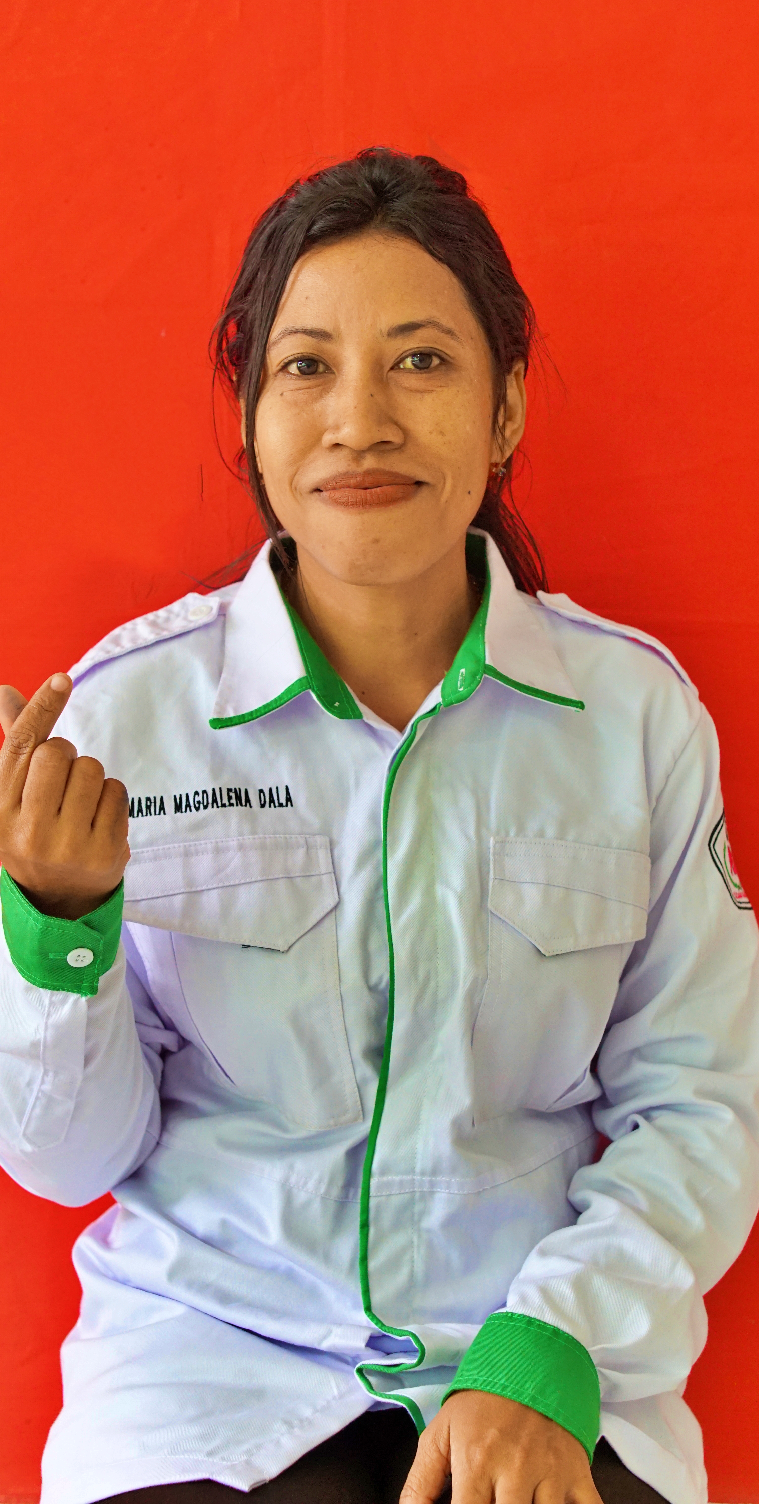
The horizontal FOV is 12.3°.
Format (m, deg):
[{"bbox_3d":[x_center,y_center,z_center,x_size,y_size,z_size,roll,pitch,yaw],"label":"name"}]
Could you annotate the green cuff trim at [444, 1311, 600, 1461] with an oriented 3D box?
[{"bbox_3d":[0.077,0.326,1.790,0.087,0.060,0.060,22,-41,-4],"label":"green cuff trim"}]

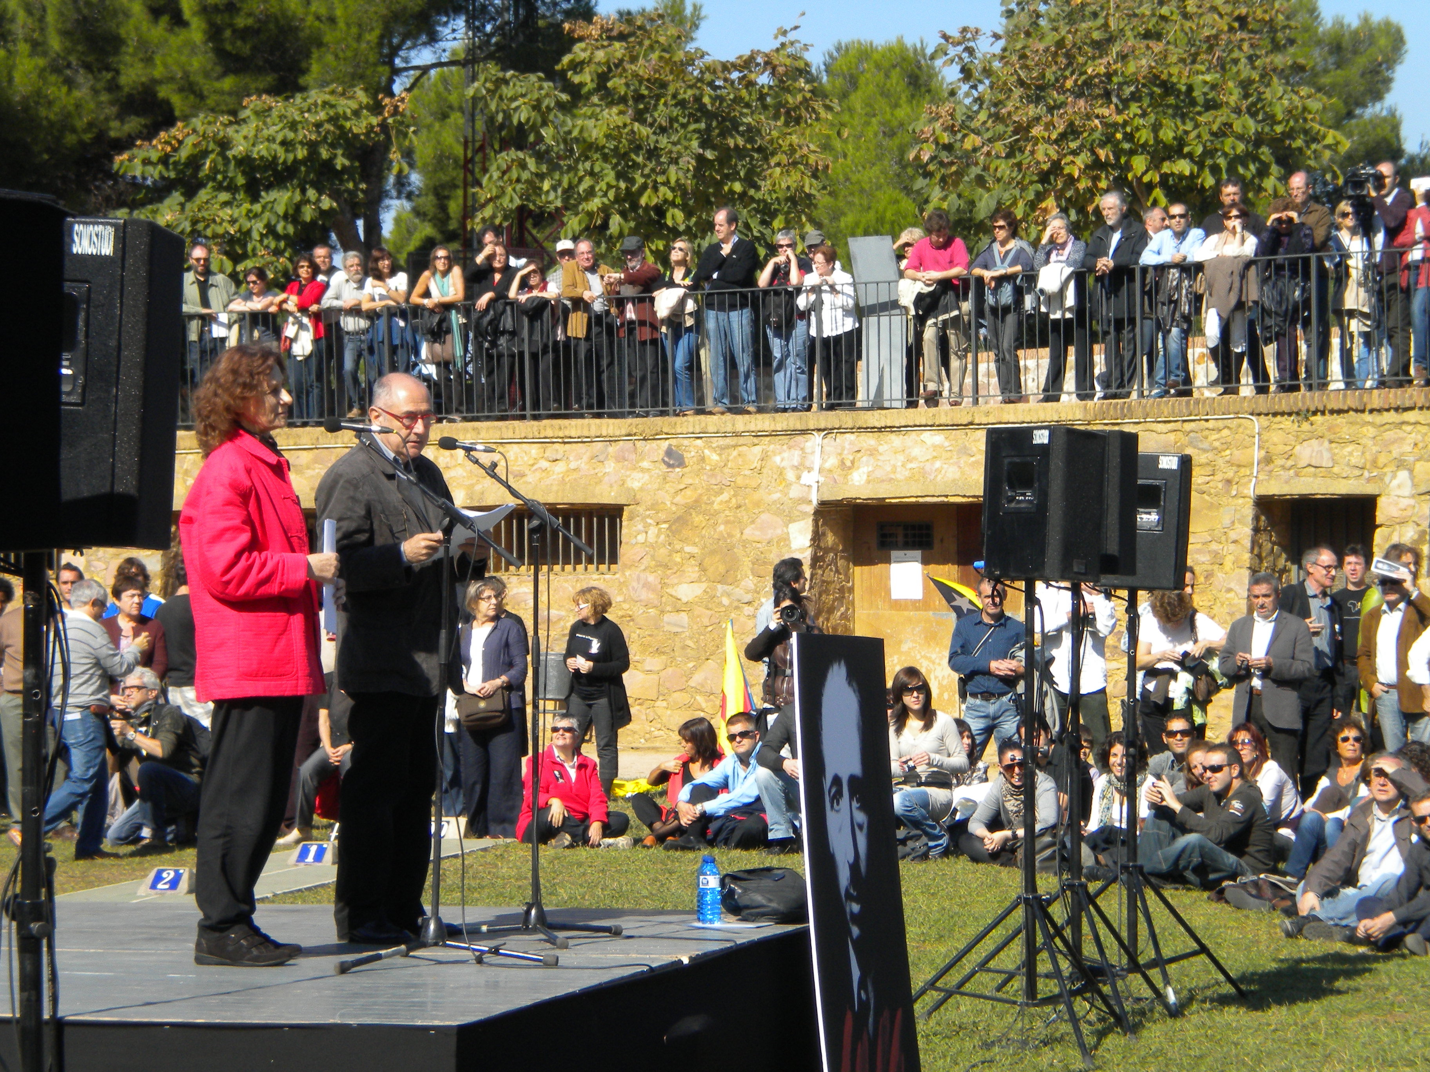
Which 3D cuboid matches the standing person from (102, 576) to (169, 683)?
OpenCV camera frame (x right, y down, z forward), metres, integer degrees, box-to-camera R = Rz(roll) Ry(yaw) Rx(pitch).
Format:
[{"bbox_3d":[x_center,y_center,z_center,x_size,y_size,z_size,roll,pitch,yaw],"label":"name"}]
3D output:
[{"bbox_3d":[-3.706,1.074,27.700,0.480,1.640,0.320,0,0,3],"label":"standing person"}]

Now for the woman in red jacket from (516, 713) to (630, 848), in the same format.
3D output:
[{"bbox_3d":[-0.890,1.504,27.100,0.720,0.796,0.620,0,-1,-3],"label":"woman in red jacket"}]

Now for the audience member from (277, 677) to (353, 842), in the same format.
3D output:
[{"bbox_3d":[-2.281,1.241,26.400,0.600,1.270,0.850,0,-1,20],"label":"audience member"}]

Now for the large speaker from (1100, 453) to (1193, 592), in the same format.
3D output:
[{"bbox_3d":[1.648,-0.056,16.600,0.380,0.522,0.300,3,-1,10],"label":"large speaker"}]

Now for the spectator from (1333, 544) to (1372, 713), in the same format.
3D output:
[{"bbox_3d":[3.974,0.963,27.000,0.500,1.780,0.310,0,0,7],"label":"spectator"}]

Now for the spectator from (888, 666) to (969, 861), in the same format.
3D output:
[{"bbox_3d":[1.196,1.284,24.500,0.500,1.080,0.650,-1,-1,37],"label":"spectator"}]

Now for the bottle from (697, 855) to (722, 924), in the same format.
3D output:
[{"bbox_3d":[-0.017,1.091,13.400,0.072,0.212,0.072,-1,-1,0],"label":"bottle"}]

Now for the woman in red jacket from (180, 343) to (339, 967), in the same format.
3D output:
[{"bbox_3d":[-1.220,0.318,11.600,0.360,1.650,0.500,0,-1,16],"label":"woman in red jacket"}]

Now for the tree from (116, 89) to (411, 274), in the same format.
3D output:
[{"bbox_3d":[-4.884,-2.936,47.000,3.300,3.800,3.300,0,-1,0],"label":"tree"}]

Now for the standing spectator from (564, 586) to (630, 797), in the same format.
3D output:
[{"bbox_3d":[-0.878,1.177,32.300,0.480,1.620,0.340,-1,-1,30],"label":"standing spectator"}]

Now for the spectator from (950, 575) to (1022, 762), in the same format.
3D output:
[{"bbox_3d":[1.663,1.085,26.400,0.520,1.680,0.380,0,-1,-6],"label":"spectator"}]

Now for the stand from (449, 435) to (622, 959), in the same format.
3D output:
[{"bbox_3d":[-0.543,0.464,13.050,0.530,1.489,0.520,-1,-1,3],"label":"stand"}]

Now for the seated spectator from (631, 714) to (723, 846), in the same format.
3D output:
[{"bbox_3d":[-0.226,1.512,27.000,0.580,0.765,0.750,-1,-1,30],"label":"seated spectator"}]

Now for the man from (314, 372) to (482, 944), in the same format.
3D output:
[{"bbox_3d":[-0.949,0.357,12.900,0.540,1.688,0.450,0,-1,-43],"label":"man"}]

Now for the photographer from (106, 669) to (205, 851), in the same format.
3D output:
[{"bbox_3d":[-3.460,1.394,27.000,0.620,1.100,0.500,0,-1,-35],"label":"photographer"}]

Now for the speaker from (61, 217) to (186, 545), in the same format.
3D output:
[{"bbox_3d":[-1.131,-0.254,7.400,0.370,0.550,0.350,0,-1,10],"label":"speaker"}]

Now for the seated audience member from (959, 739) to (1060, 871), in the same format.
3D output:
[{"bbox_3d":[1.710,1.538,25.200,0.640,0.720,0.620,-1,-1,5],"label":"seated audience member"}]

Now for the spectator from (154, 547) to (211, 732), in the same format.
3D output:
[{"bbox_3d":[-3.449,0.955,28.400,0.500,1.740,0.320,0,0,6],"label":"spectator"}]

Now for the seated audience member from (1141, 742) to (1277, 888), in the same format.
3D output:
[{"bbox_3d":[2.564,1.452,22.600,0.650,0.770,0.520,0,-1,-29],"label":"seated audience member"}]

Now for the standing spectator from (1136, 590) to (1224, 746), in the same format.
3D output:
[{"bbox_3d":[2.746,1.091,25.600,0.540,1.580,0.420,0,-1,-12],"label":"standing spectator"}]

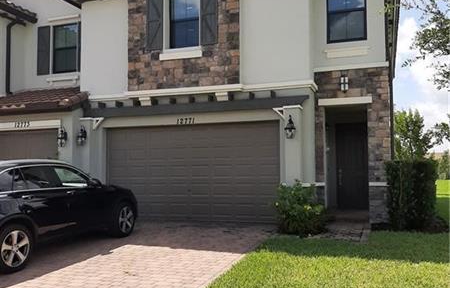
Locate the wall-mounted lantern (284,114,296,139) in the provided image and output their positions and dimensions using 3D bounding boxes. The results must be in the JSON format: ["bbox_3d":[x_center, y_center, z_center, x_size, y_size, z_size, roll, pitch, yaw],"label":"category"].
[{"bbox_3d":[1.442,-0.375,9.922,0.250,0.507,0.300,-1,-3,21],"label":"wall-mounted lantern"}]

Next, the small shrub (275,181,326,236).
[{"bbox_3d":[1.568,1.306,9.338,0.977,1.057,0.950,-1,-3,21],"label":"small shrub"}]

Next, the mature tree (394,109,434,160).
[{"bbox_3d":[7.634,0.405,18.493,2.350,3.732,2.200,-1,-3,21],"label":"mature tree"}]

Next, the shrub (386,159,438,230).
[{"bbox_3d":[4.148,1.095,10.015,1.021,1.495,1.050,-1,-3,21],"label":"shrub"}]

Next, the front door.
[{"bbox_3d":[3.521,0.625,12.345,0.925,2.383,0.080,-1,-3,21],"label":"front door"}]

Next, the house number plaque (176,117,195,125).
[{"bbox_3d":[-0.984,-0.578,11.336,0.502,0.182,0.030,-1,-3,21],"label":"house number plaque"}]

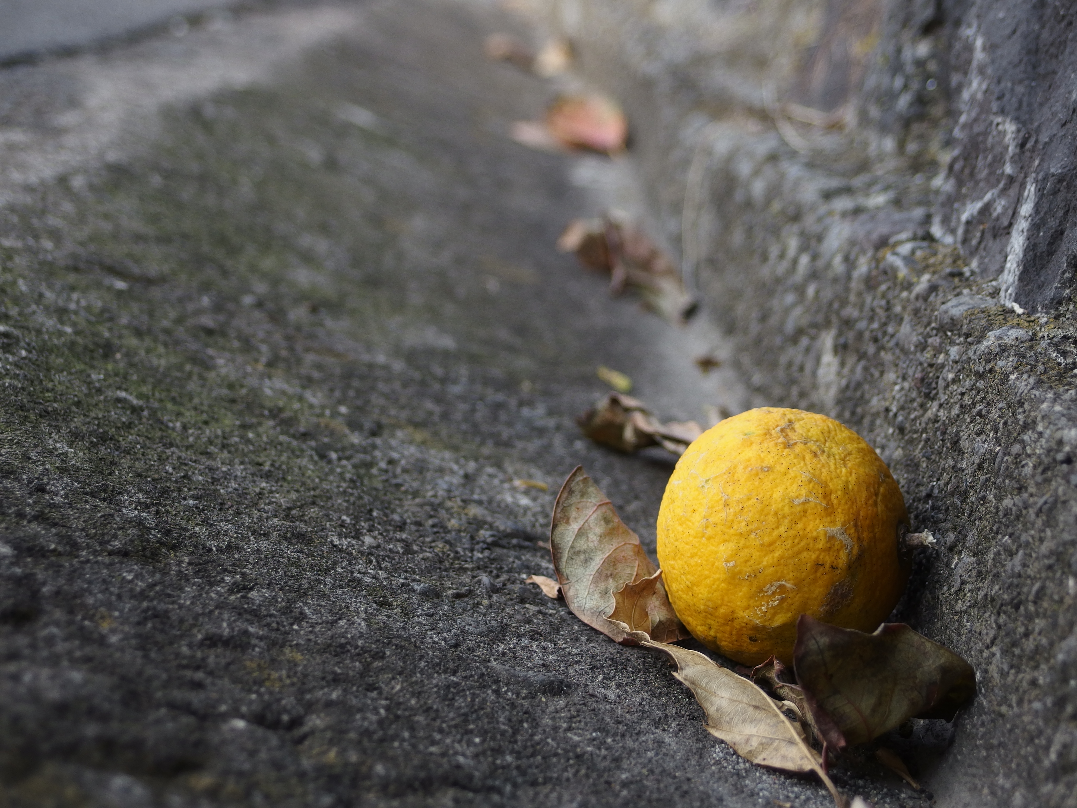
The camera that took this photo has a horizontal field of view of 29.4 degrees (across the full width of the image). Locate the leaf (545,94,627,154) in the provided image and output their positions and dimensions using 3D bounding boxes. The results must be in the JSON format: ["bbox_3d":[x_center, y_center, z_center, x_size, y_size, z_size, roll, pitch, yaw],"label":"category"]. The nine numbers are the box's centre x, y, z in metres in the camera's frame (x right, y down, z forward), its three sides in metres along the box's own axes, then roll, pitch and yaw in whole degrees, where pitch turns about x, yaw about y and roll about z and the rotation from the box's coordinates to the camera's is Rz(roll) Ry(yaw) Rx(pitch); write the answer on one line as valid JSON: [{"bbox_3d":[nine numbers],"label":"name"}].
[{"bbox_3d":[0.050,-0.292,2.140,0.078,0.052,0.050,1,13,6],"label":"leaf"}]

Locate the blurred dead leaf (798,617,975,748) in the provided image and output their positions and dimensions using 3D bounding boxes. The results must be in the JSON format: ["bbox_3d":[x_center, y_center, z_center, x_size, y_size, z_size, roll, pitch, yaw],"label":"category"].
[{"bbox_3d":[0.094,0.076,0.556,0.047,0.032,0.028,1,13,6],"label":"blurred dead leaf"}]

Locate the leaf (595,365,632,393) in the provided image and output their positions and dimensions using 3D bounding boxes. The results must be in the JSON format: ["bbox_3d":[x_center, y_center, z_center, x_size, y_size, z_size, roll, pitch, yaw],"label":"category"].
[{"bbox_3d":[0.038,-0.014,1.013,0.010,0.005,0.024,11,16,-41],"label":"leaf"}]

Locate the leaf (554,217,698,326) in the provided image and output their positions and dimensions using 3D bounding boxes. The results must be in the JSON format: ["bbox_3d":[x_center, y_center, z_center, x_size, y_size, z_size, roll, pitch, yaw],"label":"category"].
[{"bbox_3d":[0.056,-0.085,1.300,0.090,0.037,0.052,28,14,30],"label":"leaf"}]

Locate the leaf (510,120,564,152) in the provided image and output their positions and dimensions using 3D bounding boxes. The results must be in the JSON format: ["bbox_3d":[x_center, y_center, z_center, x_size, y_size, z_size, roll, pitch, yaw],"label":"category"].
[{"bbox_3d":[0.002,-0.274,2.069,0.058,0.016,0.055,21,12,0],"label":"leaf"}]

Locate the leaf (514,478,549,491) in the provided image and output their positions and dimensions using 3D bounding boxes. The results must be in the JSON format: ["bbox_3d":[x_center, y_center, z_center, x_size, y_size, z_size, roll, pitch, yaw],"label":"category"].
[{"bbox_3d":[-0.002,0.029,0.757,0.013,0.003,0.006,13,14,-34],"label":"leaf"}]

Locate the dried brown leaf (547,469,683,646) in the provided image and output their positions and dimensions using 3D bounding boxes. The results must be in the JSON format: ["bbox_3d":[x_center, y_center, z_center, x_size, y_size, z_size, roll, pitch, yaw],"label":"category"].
[{"bbox_3d":[0.025,0.047,0.630,0.041,0.052,0.024,3,12,-13],"label":"dried brown leaf"}]

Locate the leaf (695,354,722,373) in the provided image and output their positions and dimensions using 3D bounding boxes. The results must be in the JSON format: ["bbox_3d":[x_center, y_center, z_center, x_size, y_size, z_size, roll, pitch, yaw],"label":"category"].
[{"bbox_3d":[0.093,-0.022,1.130,0.014,0.007,0.012,21,12,0],"label":"leaf"}]

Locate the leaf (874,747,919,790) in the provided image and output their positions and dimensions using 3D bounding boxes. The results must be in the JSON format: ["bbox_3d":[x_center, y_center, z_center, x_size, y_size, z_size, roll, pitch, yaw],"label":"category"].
[{"bbox_3d":[0.100,0.102,0.572,0.006,0.004,0.018,14,14,-32],"label":"leaf"}]

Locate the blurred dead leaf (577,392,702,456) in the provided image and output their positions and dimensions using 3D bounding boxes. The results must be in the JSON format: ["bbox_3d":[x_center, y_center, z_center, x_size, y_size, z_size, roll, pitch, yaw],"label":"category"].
[{"bbox_3d":[0.045,0.009,0.875,0.056,0.021,0.030,11,12,-3],"label":"blurred dead leaf"}]

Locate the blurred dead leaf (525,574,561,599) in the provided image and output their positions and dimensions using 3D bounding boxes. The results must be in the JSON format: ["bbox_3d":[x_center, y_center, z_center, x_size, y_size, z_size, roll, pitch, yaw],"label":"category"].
[{"bbox_3d":[0.002,0.056,0.632,0.013,0.005,0.008,21,12,0],"label":"blurred dead leaf"}]

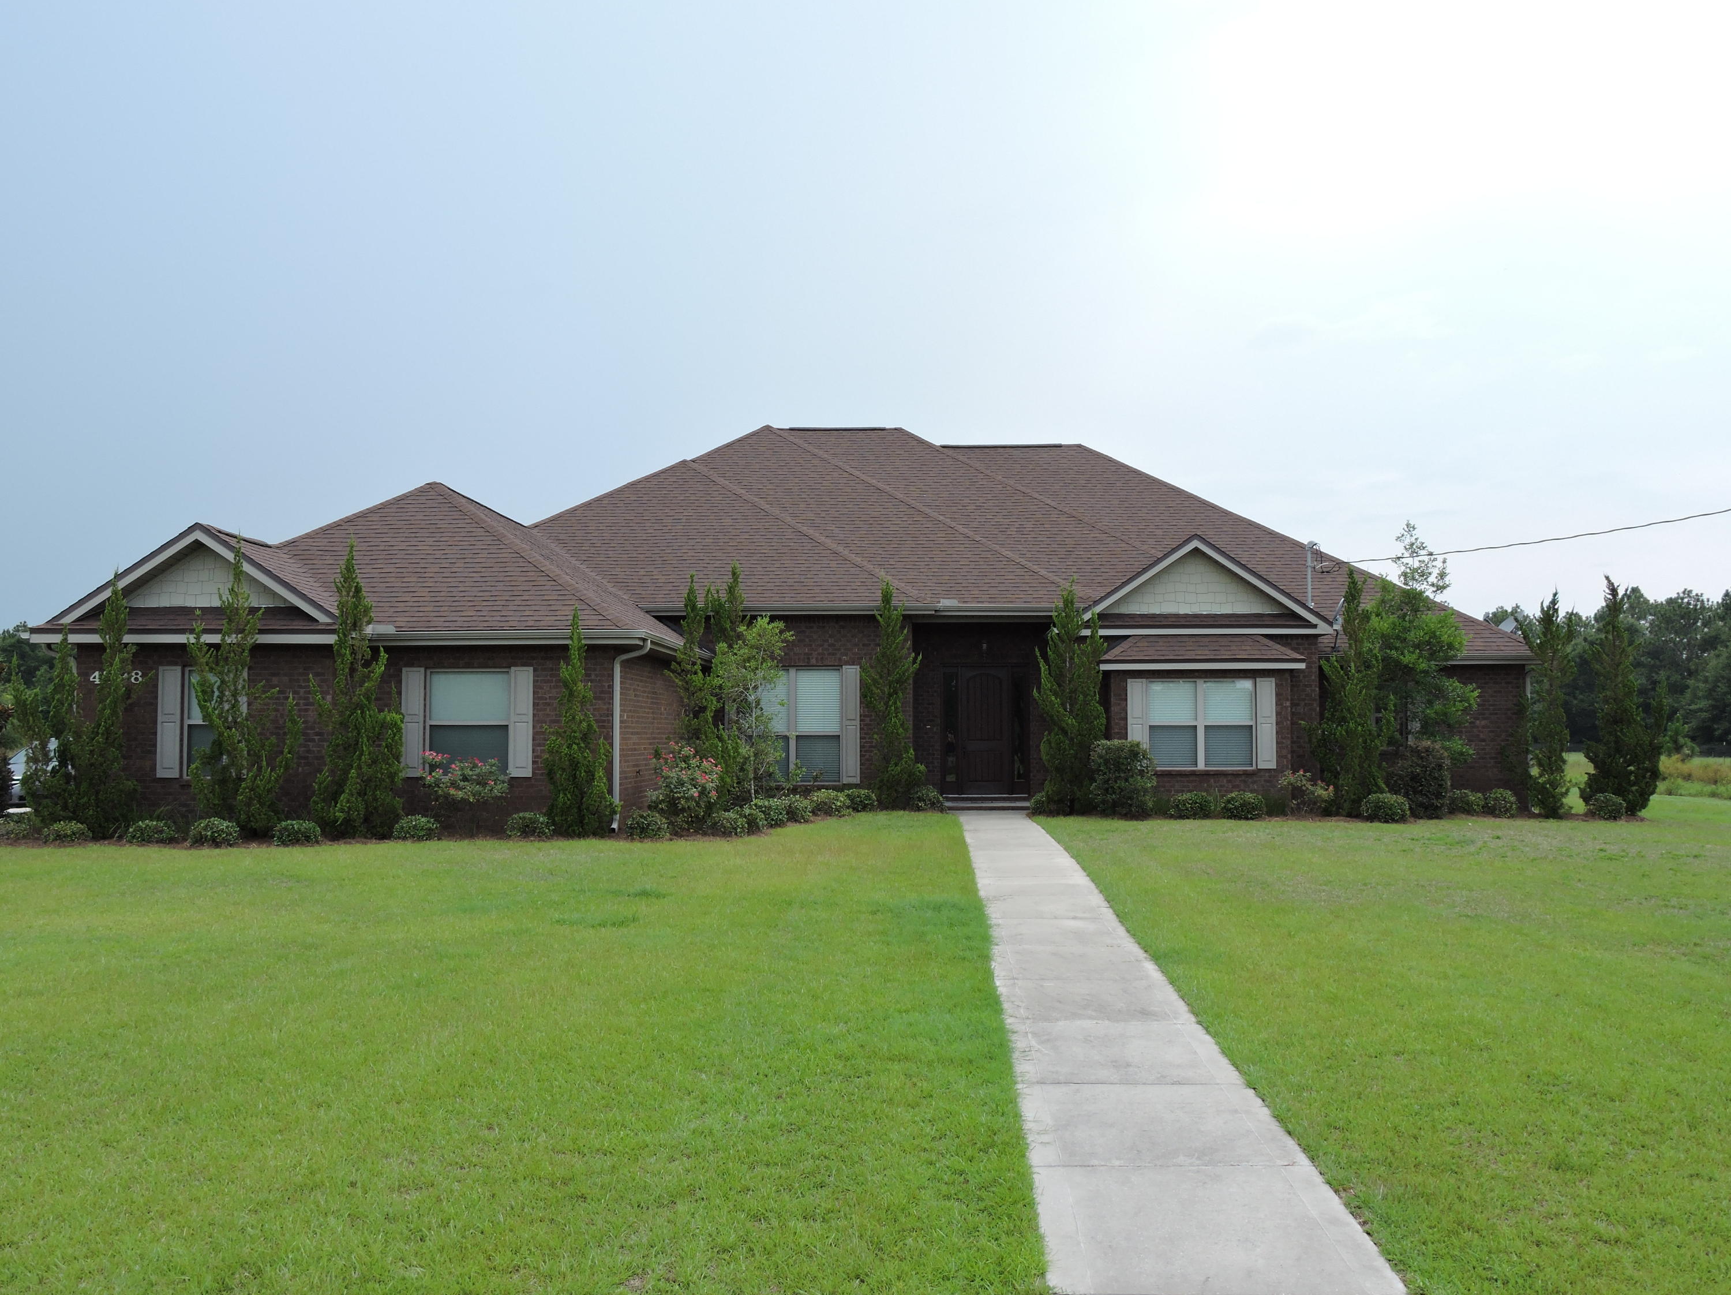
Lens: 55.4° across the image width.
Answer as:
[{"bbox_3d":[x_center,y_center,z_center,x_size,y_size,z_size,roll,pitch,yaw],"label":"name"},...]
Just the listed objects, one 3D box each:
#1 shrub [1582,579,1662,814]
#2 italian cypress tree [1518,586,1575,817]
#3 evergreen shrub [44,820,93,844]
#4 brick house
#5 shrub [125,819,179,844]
[{"bbox_3d":[13.252,0.841,28.900,1.374,4.121,1.305,0,-3,2],"label":"shrub"},{"bbox_3d":[11.712,0.986,28.300,0.997,3.850,0.947,0,-3,2],"label":"italian cypress tree"},{"bbox_3d":[-10.426,2.416,21.600,0.655,0.325,0.622,0,-3,2],"label":"evergreen shrub"},{"bbox_3d":[0.570,-0.910,33.400,23.700,8.200,21.400,0,-3,2],"label":"brick house"},{"bbox_3d":[-9.338,2.407,21.600,0.708,0.343,0.673,0,-3,2],"label":"shrub"}]

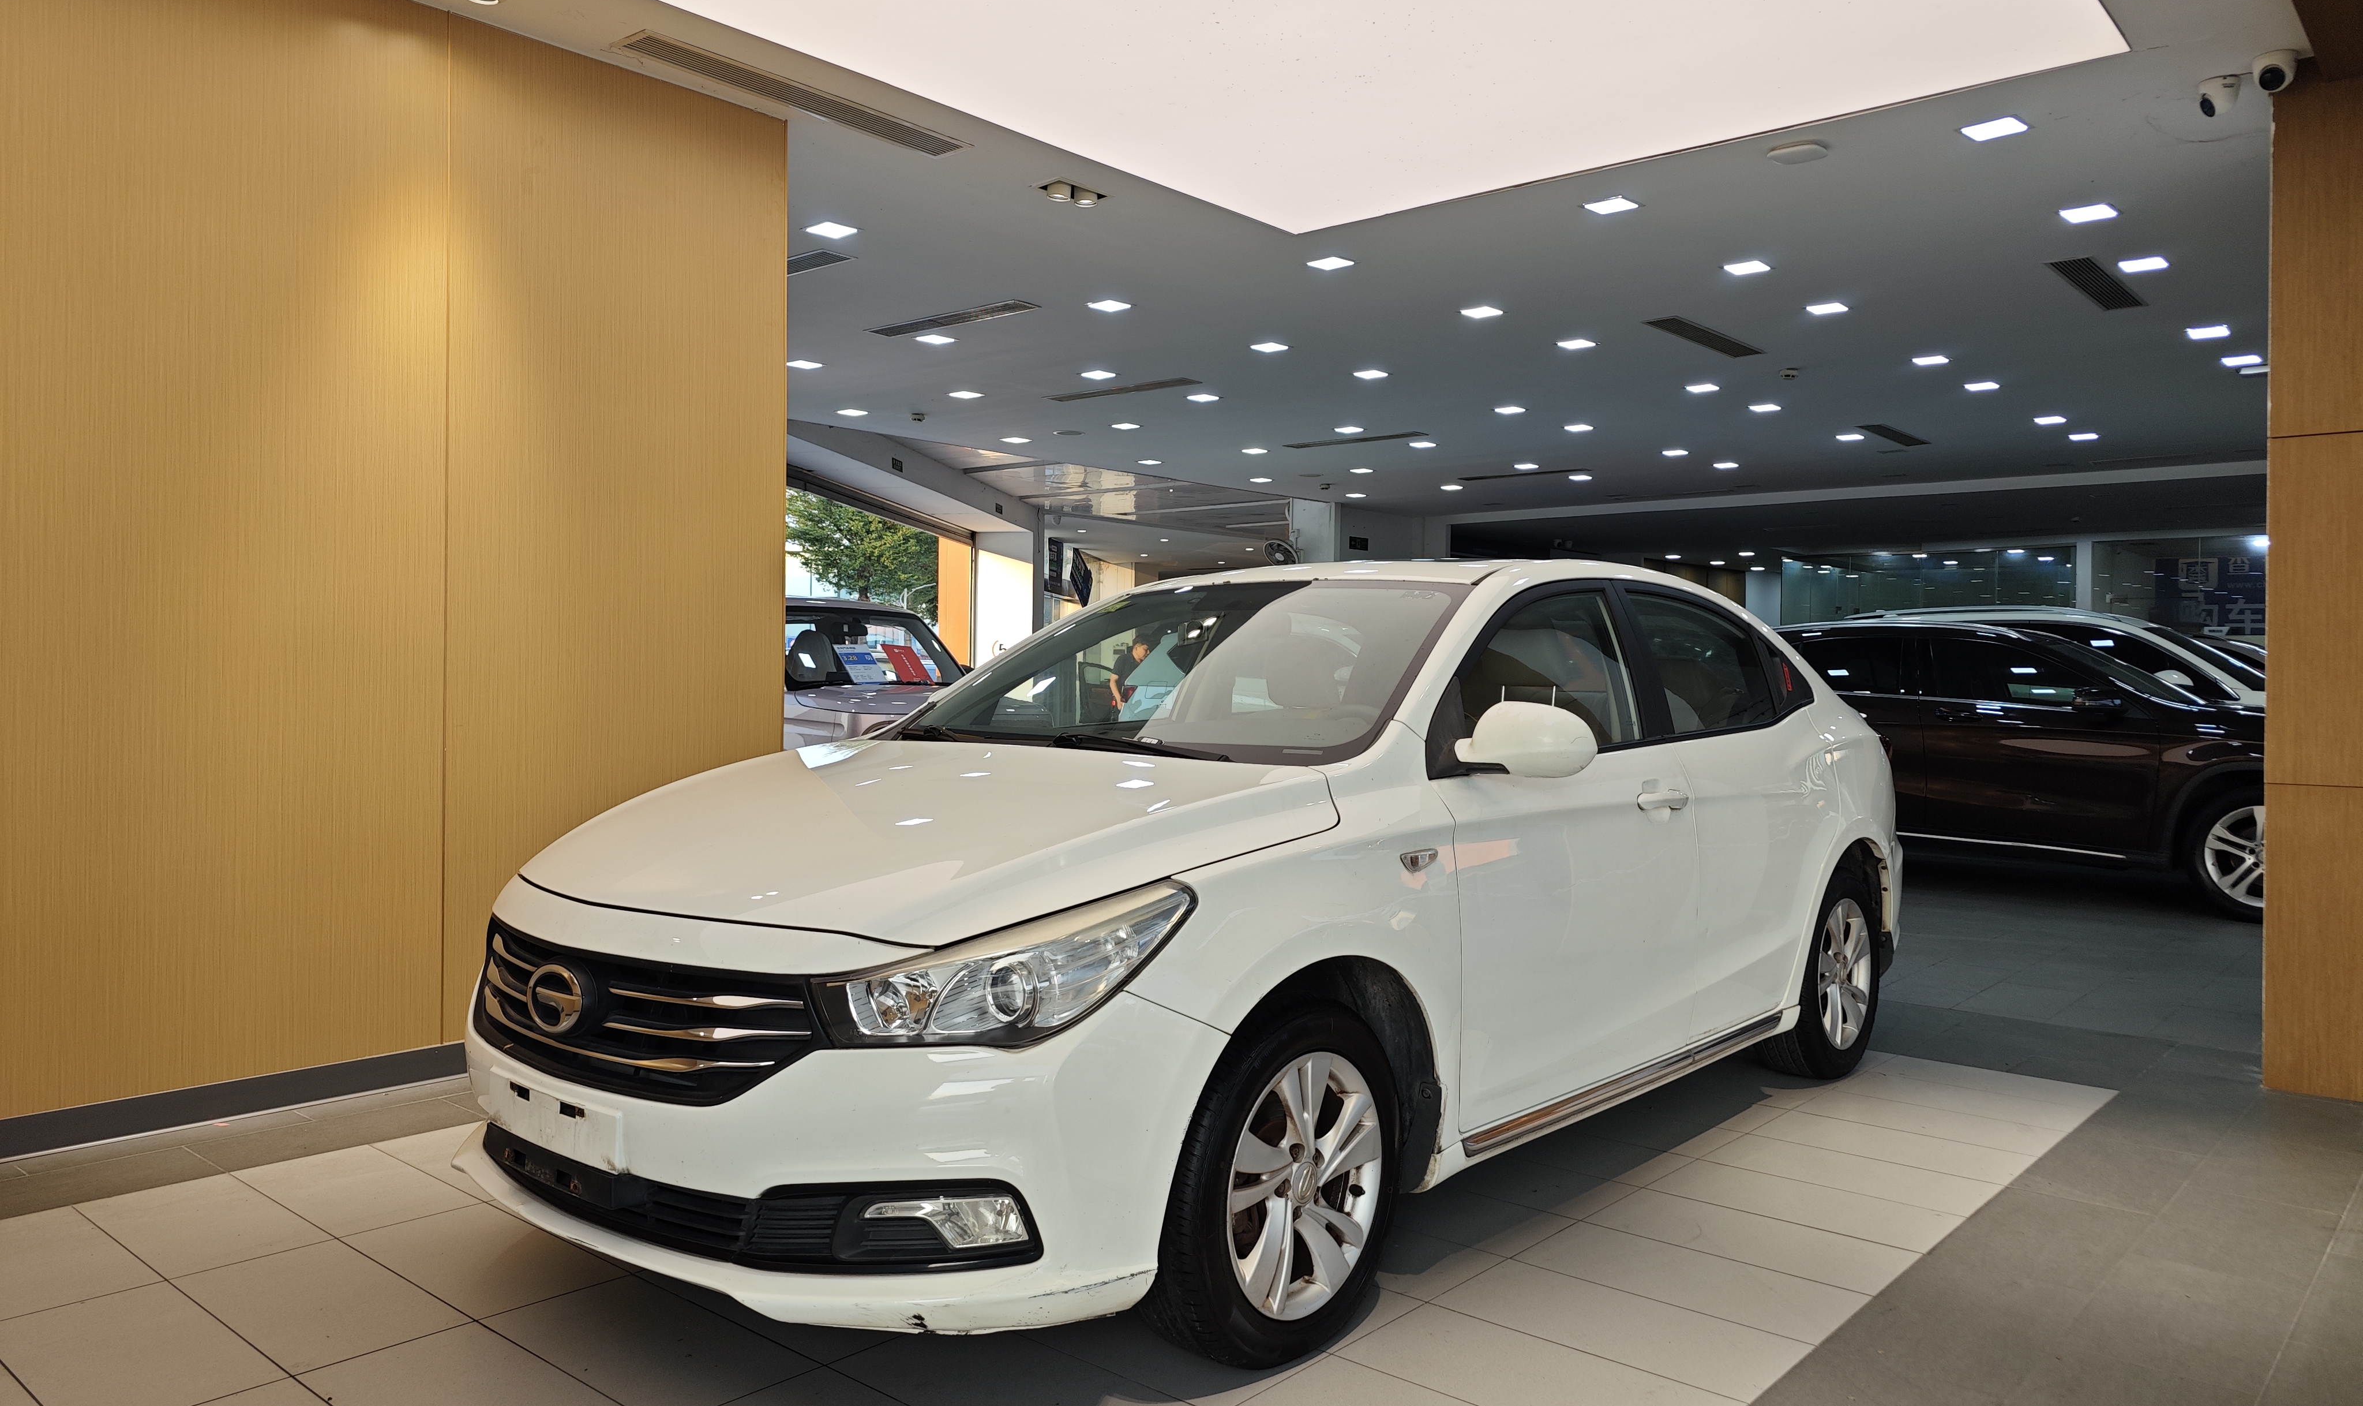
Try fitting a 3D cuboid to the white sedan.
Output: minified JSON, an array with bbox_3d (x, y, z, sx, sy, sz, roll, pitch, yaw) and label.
[{"bbox_3d":[0.463,0.343,4.255,1.840,1.490,4.580,1,1,41],"label":"white sedan"}]

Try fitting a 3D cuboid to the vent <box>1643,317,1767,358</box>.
[{"bbox_3d":[2.778,-1.935,8.280,0.200,0.050,1.140,1,1,41],"label":"vent"}]

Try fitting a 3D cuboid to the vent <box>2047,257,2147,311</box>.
[{"bbox_3d":[4.189,-1.915,7.163,0.200,0.050,1.140,1,1,41],"label":"vent"}]

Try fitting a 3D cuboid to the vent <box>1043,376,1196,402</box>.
[{"bbox_3d":[-0.381,-1.972,9.858,1.140,0.050,0.200,1,1,41],"label":"vent"}]

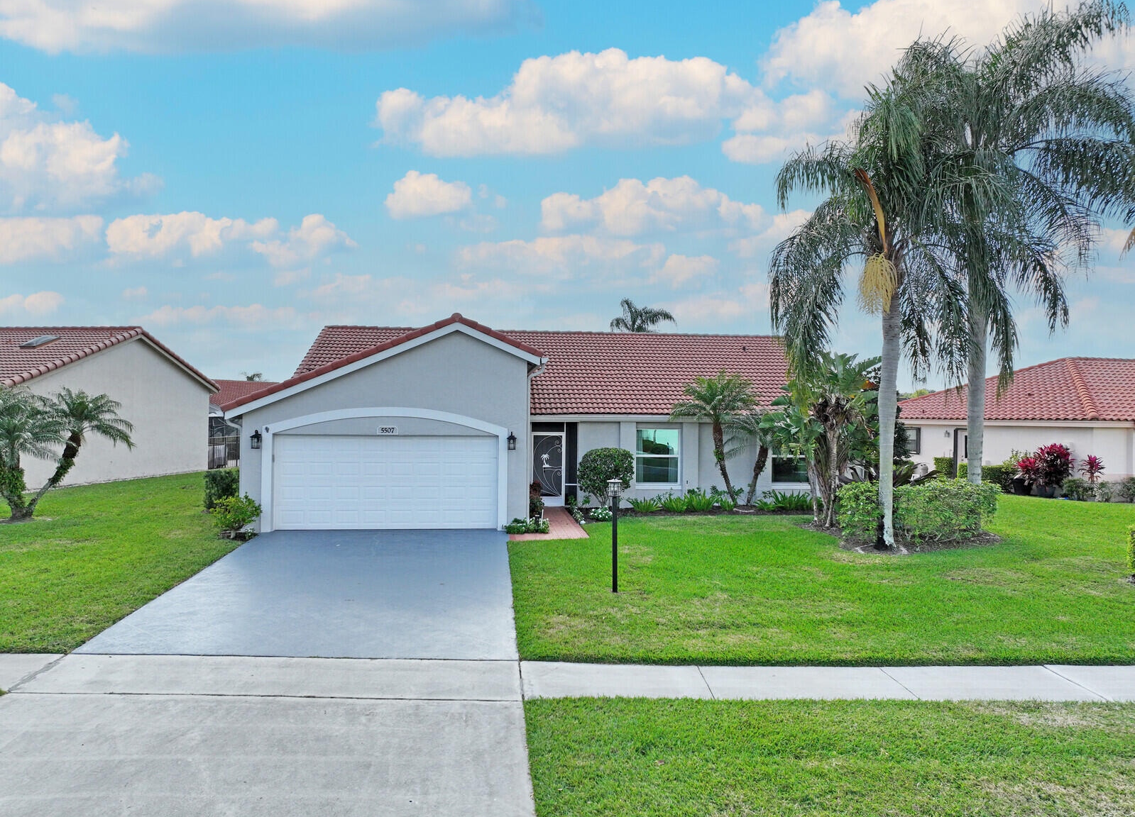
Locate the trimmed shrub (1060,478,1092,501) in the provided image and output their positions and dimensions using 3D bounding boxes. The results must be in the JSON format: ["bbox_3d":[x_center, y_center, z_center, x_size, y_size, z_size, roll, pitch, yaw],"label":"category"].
[{"bbox_3d":[16.045,2.544,24.800,0.850,0.740,0.800,0,0,-6],"label":"trimmed shrub"}]

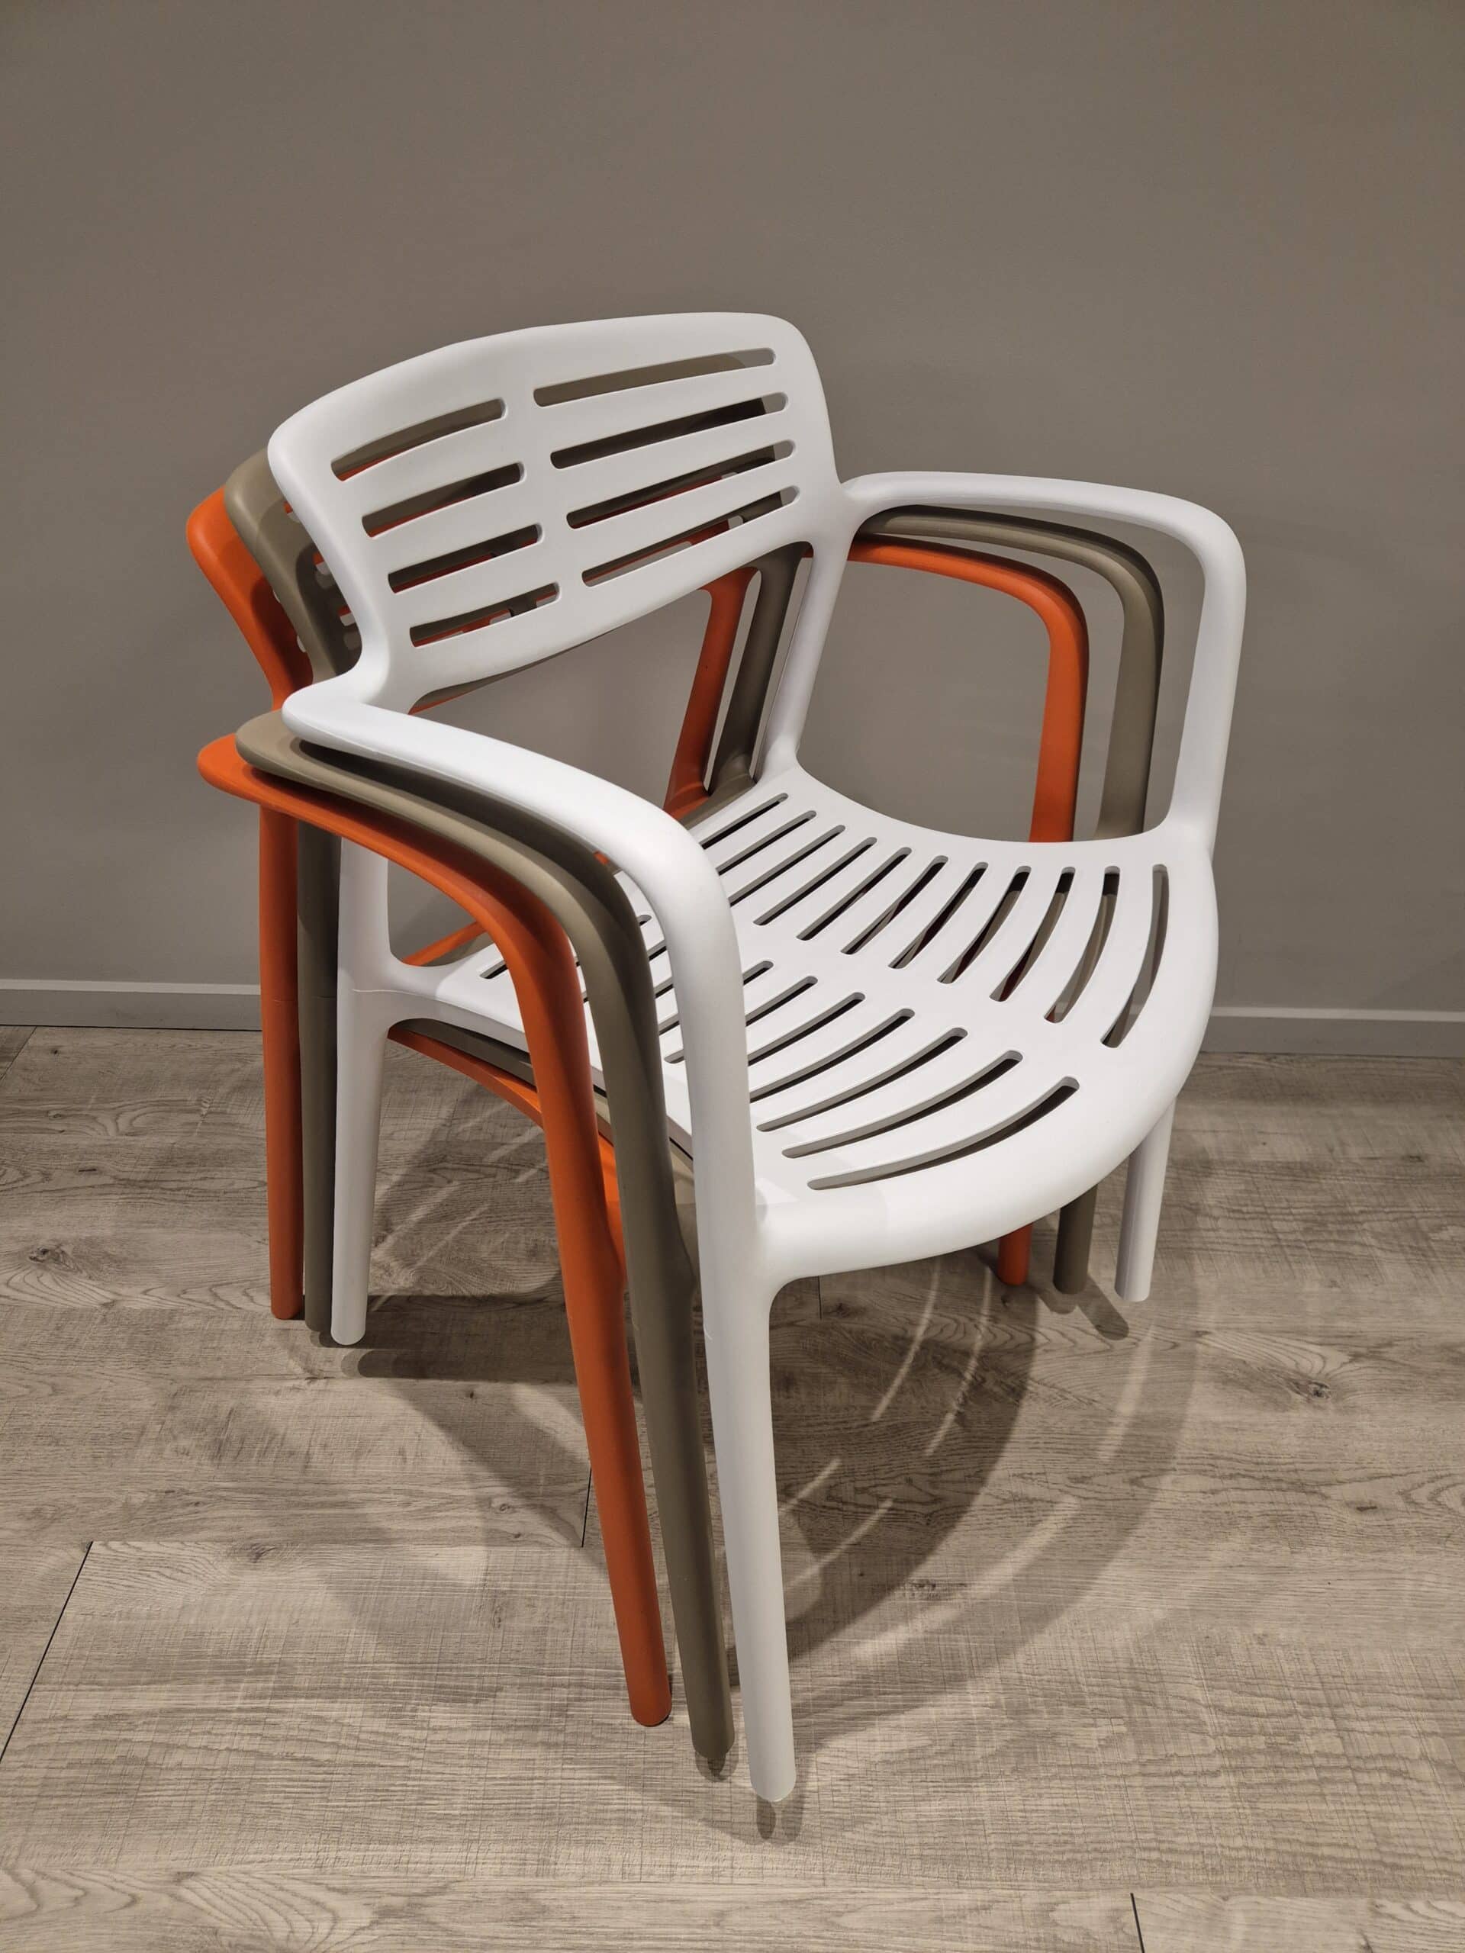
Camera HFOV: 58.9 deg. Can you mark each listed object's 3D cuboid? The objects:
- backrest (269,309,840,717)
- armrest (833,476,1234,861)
[{"bbox_3d":[-0.087,-0.294,0.775,0.106,0.187,0.404,10,34,42],"label":"backrest"},{"bbox_3d":[0.203,-0.221,0.903,0.289,0.236,0.065,21,41,35],"label":"armrest"}]

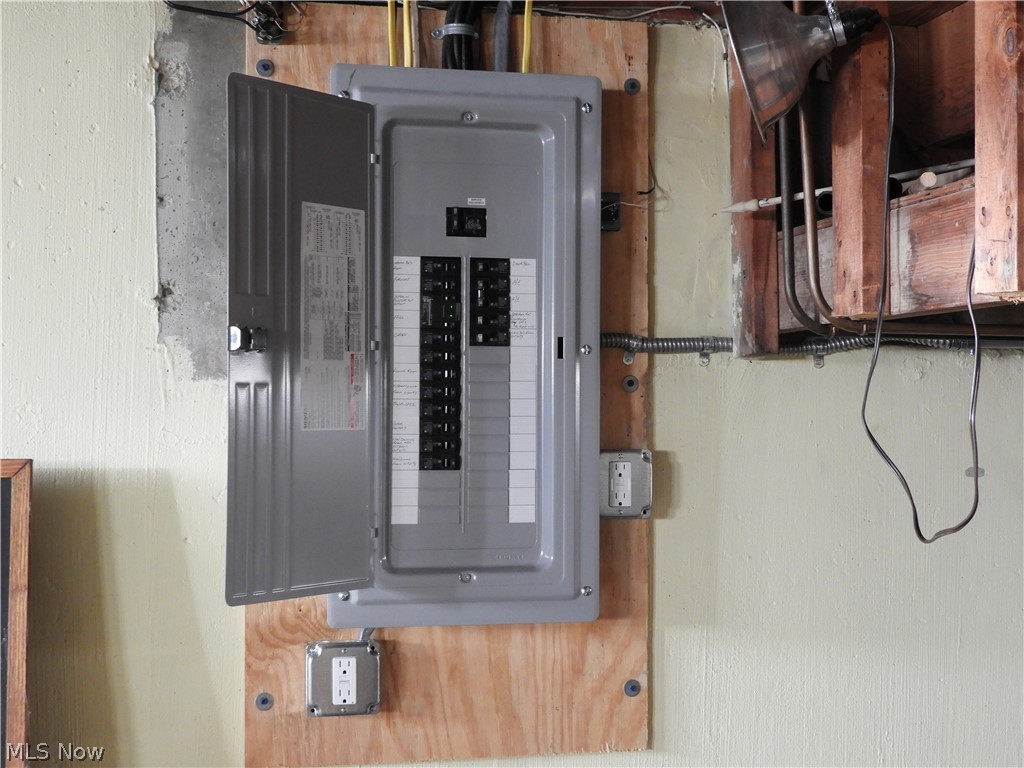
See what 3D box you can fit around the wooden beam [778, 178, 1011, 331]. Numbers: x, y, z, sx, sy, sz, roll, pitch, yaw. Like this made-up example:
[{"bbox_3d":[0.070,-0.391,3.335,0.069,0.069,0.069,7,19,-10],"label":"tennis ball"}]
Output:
[{"bbox_3d":[0.515,-0.166,2.206,0.040,0.150,0.710,0,-1,-14],"label":"wooden beam"}]

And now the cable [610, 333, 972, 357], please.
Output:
[{"bbox_3d":[0.437,-0.062,2.546,0.635,0.035,0.030,0,-1,-14],"label":"cable"}]

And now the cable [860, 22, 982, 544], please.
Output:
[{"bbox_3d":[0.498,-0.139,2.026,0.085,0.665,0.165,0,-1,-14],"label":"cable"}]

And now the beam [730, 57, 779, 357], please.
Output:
[{"bbox_3d":[0.375,-0.295,2.520,0.040,0.500,0.089,0,-1,-14],"label":"beam"}]

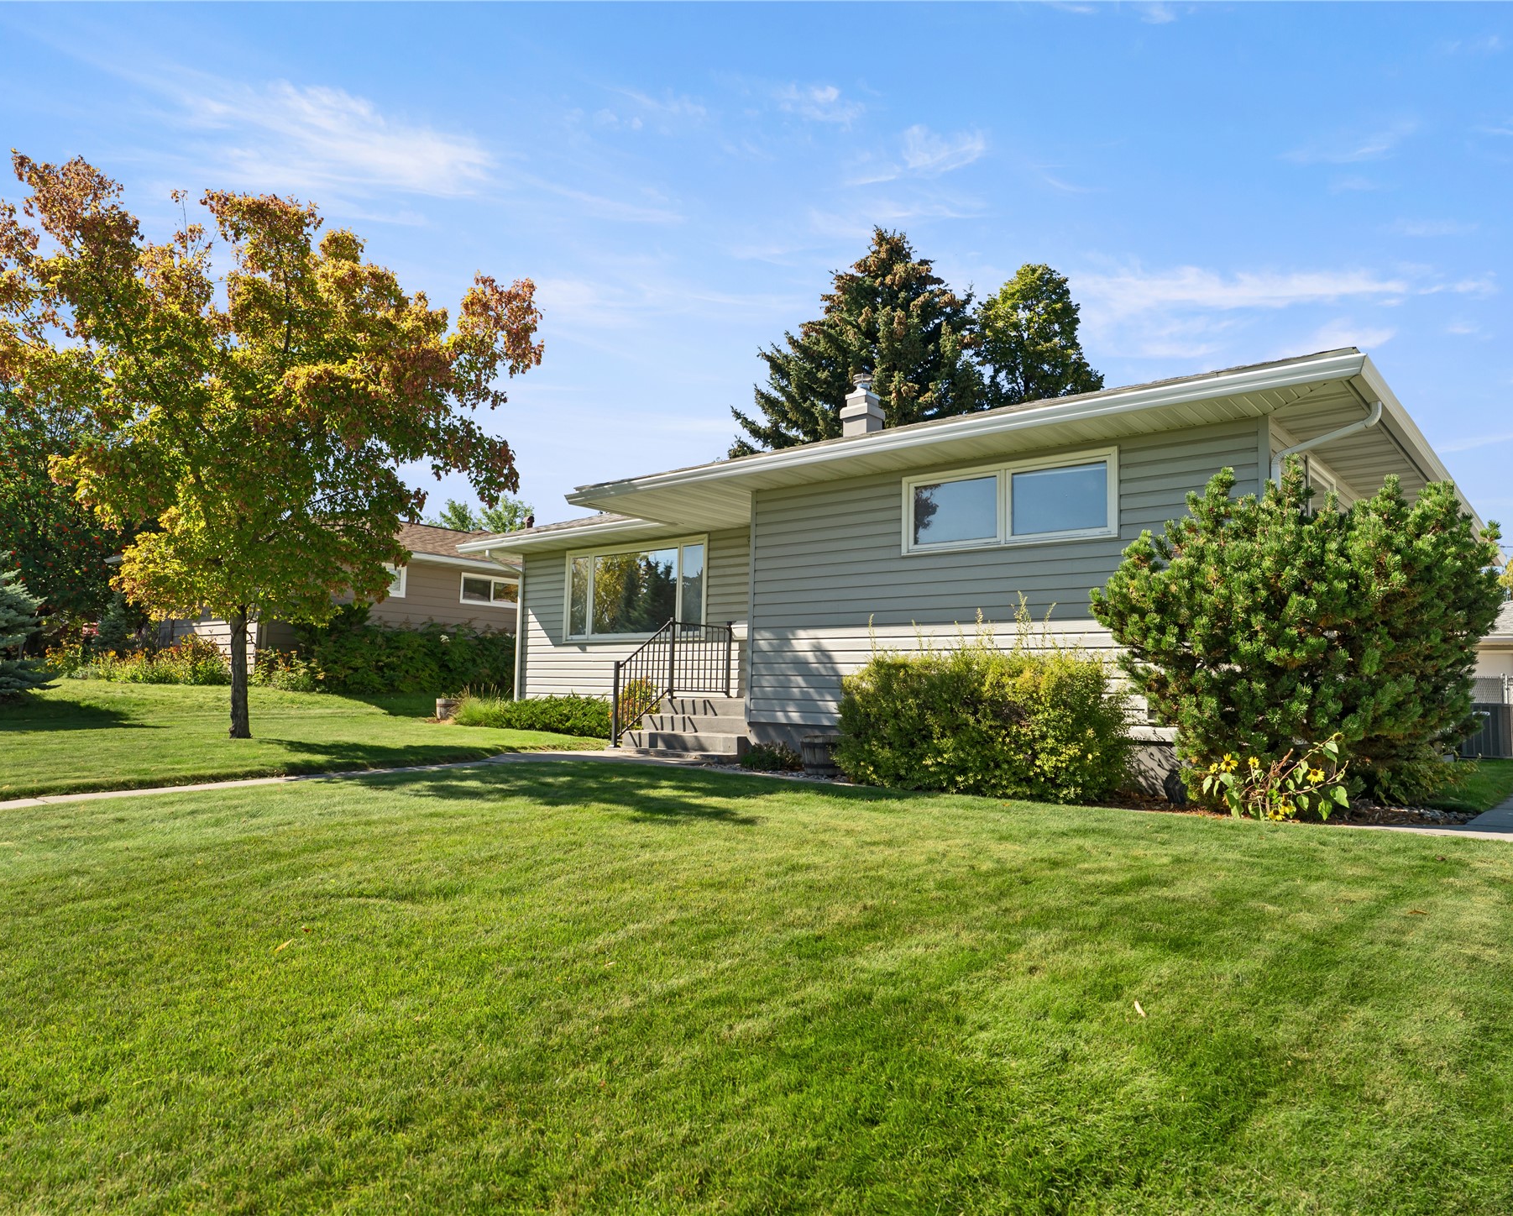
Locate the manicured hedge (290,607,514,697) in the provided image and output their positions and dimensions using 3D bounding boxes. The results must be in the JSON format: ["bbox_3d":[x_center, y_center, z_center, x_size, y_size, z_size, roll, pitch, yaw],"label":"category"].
[{"bbox_3d":[-7.030,1.092,20.209,1.400,1.500,5.200,-3,-6,40],"label":"manicured hedge"}]

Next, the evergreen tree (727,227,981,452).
[{"bbox_3d":[3.505,-3.885,27.262,8.000,14.300,8.000,1,-5,7],"label":"evergreen tree"}]

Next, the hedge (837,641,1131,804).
[{"bbox_3d":[1.854,0.928,8.204,2.350,1.250,1.150,-3,-6,40],"label":"hedge"}]

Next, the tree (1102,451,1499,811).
[{"bbox_3d":[3.765,0.211,6.859,2.450,2.450,2.100,-3,-6,40],"label":"tree"}]

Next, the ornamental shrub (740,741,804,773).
[{"bbox_3d":[0.186,1.425,9.613,0.600,0.340,0.500,-3,-6,40],"label":"ornamental shrub"}]

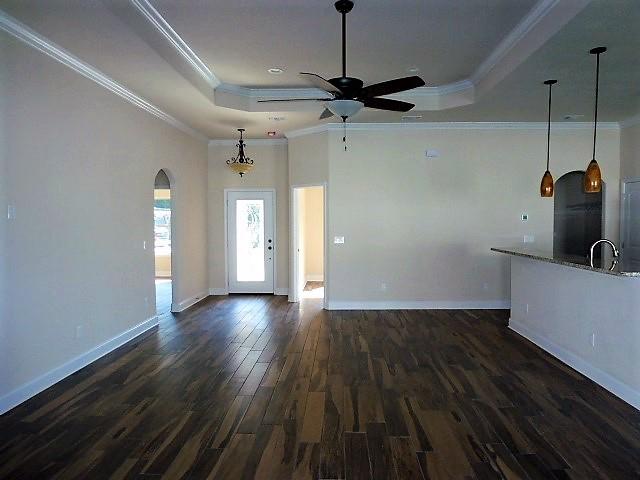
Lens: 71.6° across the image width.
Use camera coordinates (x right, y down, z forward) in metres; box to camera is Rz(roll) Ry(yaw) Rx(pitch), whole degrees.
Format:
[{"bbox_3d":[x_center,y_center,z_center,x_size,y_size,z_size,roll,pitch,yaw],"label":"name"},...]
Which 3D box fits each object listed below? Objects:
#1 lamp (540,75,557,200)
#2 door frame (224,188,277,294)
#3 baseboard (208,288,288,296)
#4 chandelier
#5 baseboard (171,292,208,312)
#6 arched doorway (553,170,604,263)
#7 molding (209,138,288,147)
[{"bbox_3d":[2.568,-1.122,4.973,0.152,1.287,0.152,0,3,1],"label":"lamp"},{"bbox_3d":[-1.368,0.071,8.818,0.927,2.050,0.060,0,3,1],"label":"door frame"},{"bbox_3d":[-1.397,1.043,8.832,1.610,0.137,0.030,0,3,1],"label":"baseboard"},{"bbox_3d":[-1.366,-1.500,7.718,0.500,0.811,0.500,0,3,1],"label":"chandelier"},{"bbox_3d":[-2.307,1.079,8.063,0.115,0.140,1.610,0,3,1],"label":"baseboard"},{"bbox_3d":[4.254,0.029,7.366,0.820,2.320,0.140,0,3,1],"label":"arched doorway"},{"bbox_3d":[-1.395,-1.888,8.651,1.610,0.130,0.100,0,3,1],"label":"molding"}]

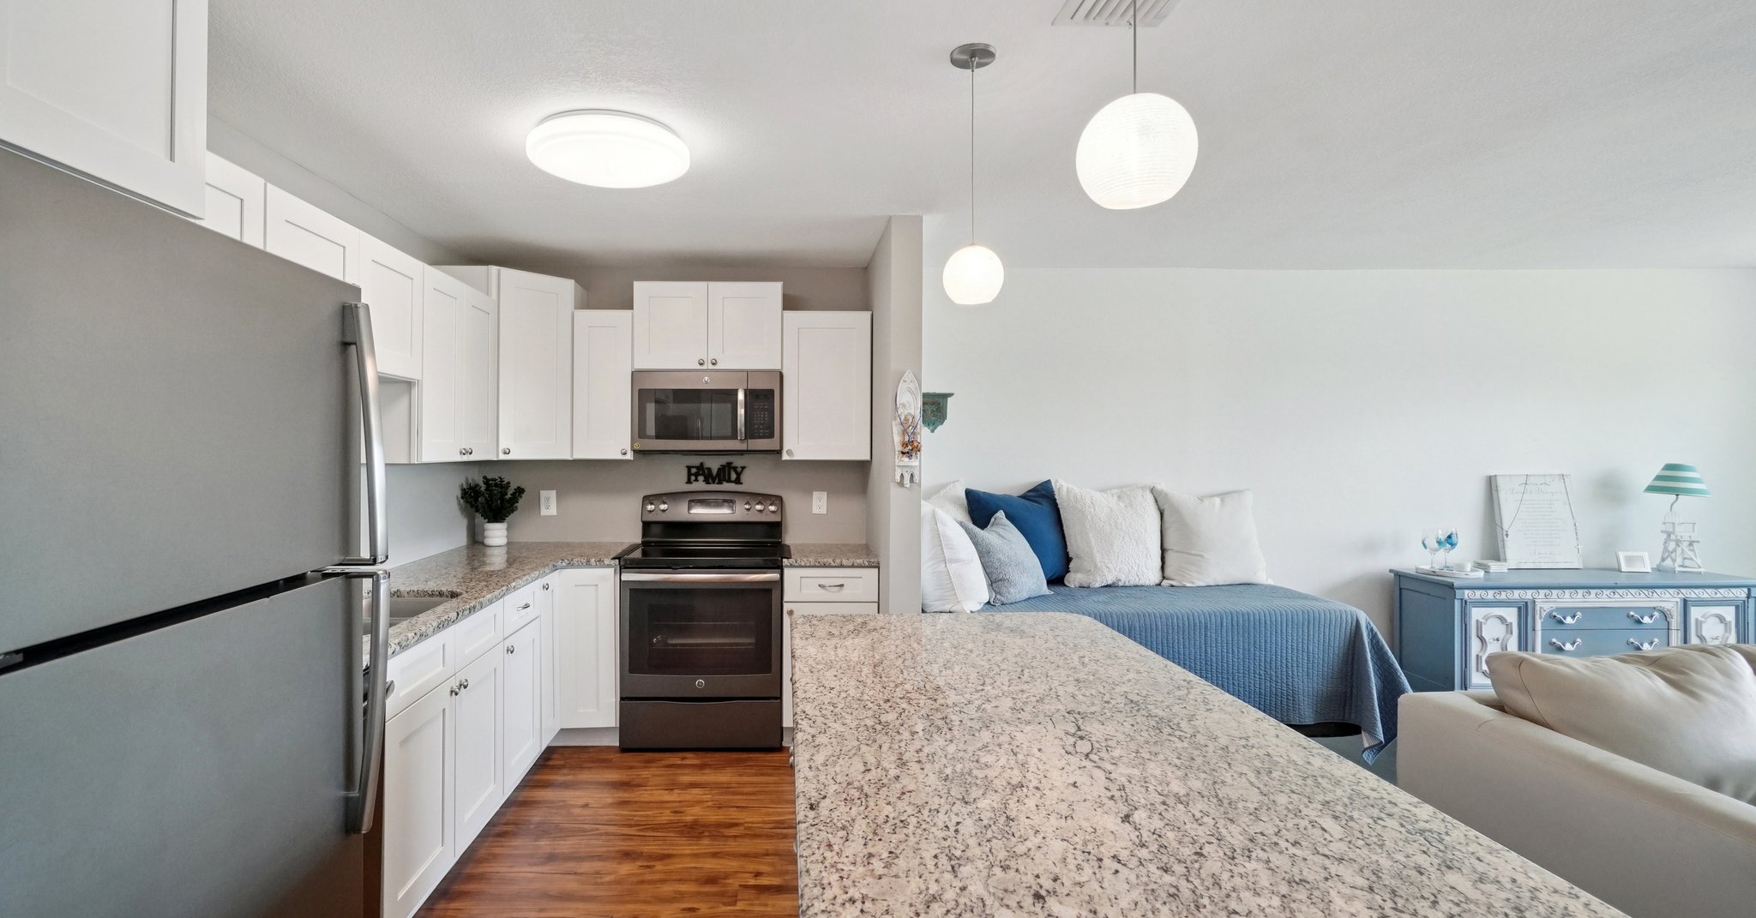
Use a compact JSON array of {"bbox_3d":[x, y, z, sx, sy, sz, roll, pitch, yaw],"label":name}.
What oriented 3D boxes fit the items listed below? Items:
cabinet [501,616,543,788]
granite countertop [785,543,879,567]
[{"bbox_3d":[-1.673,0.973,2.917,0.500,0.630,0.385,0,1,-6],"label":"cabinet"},{"bbox_3d":[-0.240,0.494,3.760,0.452,0.040,0.645,0,0,-2],"label":"granite countertop"}]

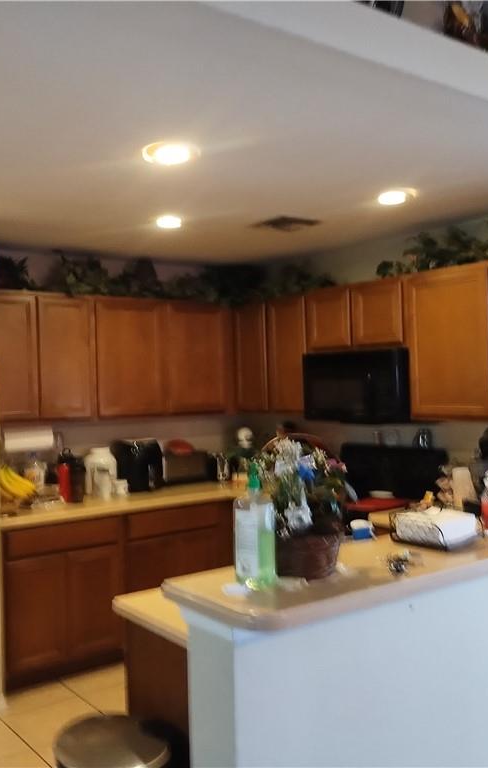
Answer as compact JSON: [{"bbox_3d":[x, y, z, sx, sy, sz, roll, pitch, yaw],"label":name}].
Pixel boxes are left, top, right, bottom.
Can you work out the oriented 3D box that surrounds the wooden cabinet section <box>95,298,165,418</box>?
[{"bbox_3d":[-0.788,-0.162,4.753,0.476,0.744,0.315,-1,0,-37],"label":"wooden cabinet section"}]

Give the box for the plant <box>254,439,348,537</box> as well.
[{"bbox_3d":[0.140,0.255,1.803,0.222,0.232,0.197,-1,0,4],"label":"plant"}]

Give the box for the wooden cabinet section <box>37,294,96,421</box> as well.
[{"bbox_3d":[-1.127,-0.157,4.502,0.367,0.744,0.315,-1,0,-37],"label":"wooden cabinet section"}]

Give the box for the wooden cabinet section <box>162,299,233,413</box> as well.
[{"bbox_3d":[-0.387,-0.168,5.051,0.525,0.744,0.315,-1,0,-37],"label":"wooden cabinet section"}]

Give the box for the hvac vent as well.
[{"bbox_3d":[0.220,-0.832,3.870,0.281,0.015,0.275,-1,0,-36],"label":"hvac vent"}]

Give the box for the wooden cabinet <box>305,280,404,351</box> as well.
[{"bbox_3d":[0.735,-0.378,4.225,0.330,0.355,0.763,-1,0,-37],"label":"wooden cabinet"}]

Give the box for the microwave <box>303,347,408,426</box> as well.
[{"bbox_3d":[0.721,0.001,4.091,0.383,0.393,0.770,-1,0,-36],"label":"microwave"}]

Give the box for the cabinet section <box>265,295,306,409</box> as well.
[{"bbox_3d":[0.386,-0.183,4.706,0.315,0.744,0.392,-1,0,-37],"label":"cabinet section"}]

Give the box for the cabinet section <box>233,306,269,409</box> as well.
[{"bbox_3d":[0.153,-0.178,5.020,0.315,0.744,0.389,-1,0,-37],"label":"cabinet section"}]

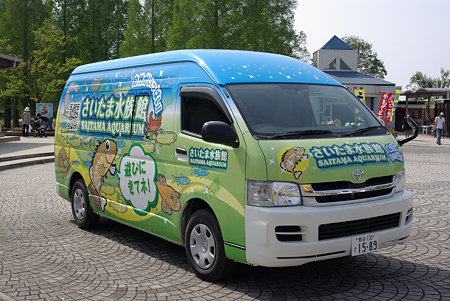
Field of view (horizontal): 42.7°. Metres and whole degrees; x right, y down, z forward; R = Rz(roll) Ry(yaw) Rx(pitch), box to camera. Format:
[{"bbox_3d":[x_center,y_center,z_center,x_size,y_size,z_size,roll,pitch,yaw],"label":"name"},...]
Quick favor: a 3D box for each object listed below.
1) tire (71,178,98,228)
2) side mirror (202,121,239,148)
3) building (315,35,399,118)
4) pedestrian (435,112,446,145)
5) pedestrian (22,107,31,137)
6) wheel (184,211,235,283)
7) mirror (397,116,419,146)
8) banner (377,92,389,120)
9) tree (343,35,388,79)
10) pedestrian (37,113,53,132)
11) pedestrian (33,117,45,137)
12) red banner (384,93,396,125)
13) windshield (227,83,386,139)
[{"bbox_3d":[-1.856,0.716,7.794,0.210,0.690,0.690,-3,4,-34],"label":"tire"},{"bbox_3d":[-0.038,-0.134,4.676,0.270,0.240,0.170,-3,4,-34],"label":"side mirror"},{"bbox_3d":[6.664,-3.881,35.007,5.900,6.100,5.700,0,4,0],"label":"building"},{"bbox_3d":[10.672,-1.075,28.500,0.550,1.620,0.420,1,4,14],"label":"pedestrian"},{"bbox_3d":[-10.607,-1.525,30.800,0.470,1.600,0.330,0,3,14],"label":"pedestrian"},{"bbox_3d":[-0.138,0.906,5.500,0.200,0.690,0.690,-3,5,-35],"label":"wheel"},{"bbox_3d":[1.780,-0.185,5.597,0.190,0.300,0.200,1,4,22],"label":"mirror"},{"bbox_3d":[8.400,-2.226,30.500,0.450,1.750,0.060,12,4,14],"label":"banner"},{"bbox_3d":[13.051,-6.752,58.000,7.000,9.600,7.000,-1,3,0],"label":"tree"},{"bbox_3d":[-9.769,-1.502,31.200,0.850,1.080,0.500,-2,3,-17],"label":"pedestrian"},{"bbox_3d":[-9.884,-1.219,30.500,0.600,1.050,0.500,-1,4,-17],"label":"pedestrian"},{"bbox_3d":[9.070,-2.272,31.500,0.500,1.800,0.080,11,4,36],"label":"red banner"},{"bbox_3d":[0.798,-0.372,5.261,1.600,0.160,0.760,-3,46,-34],"label":"windshield"}]

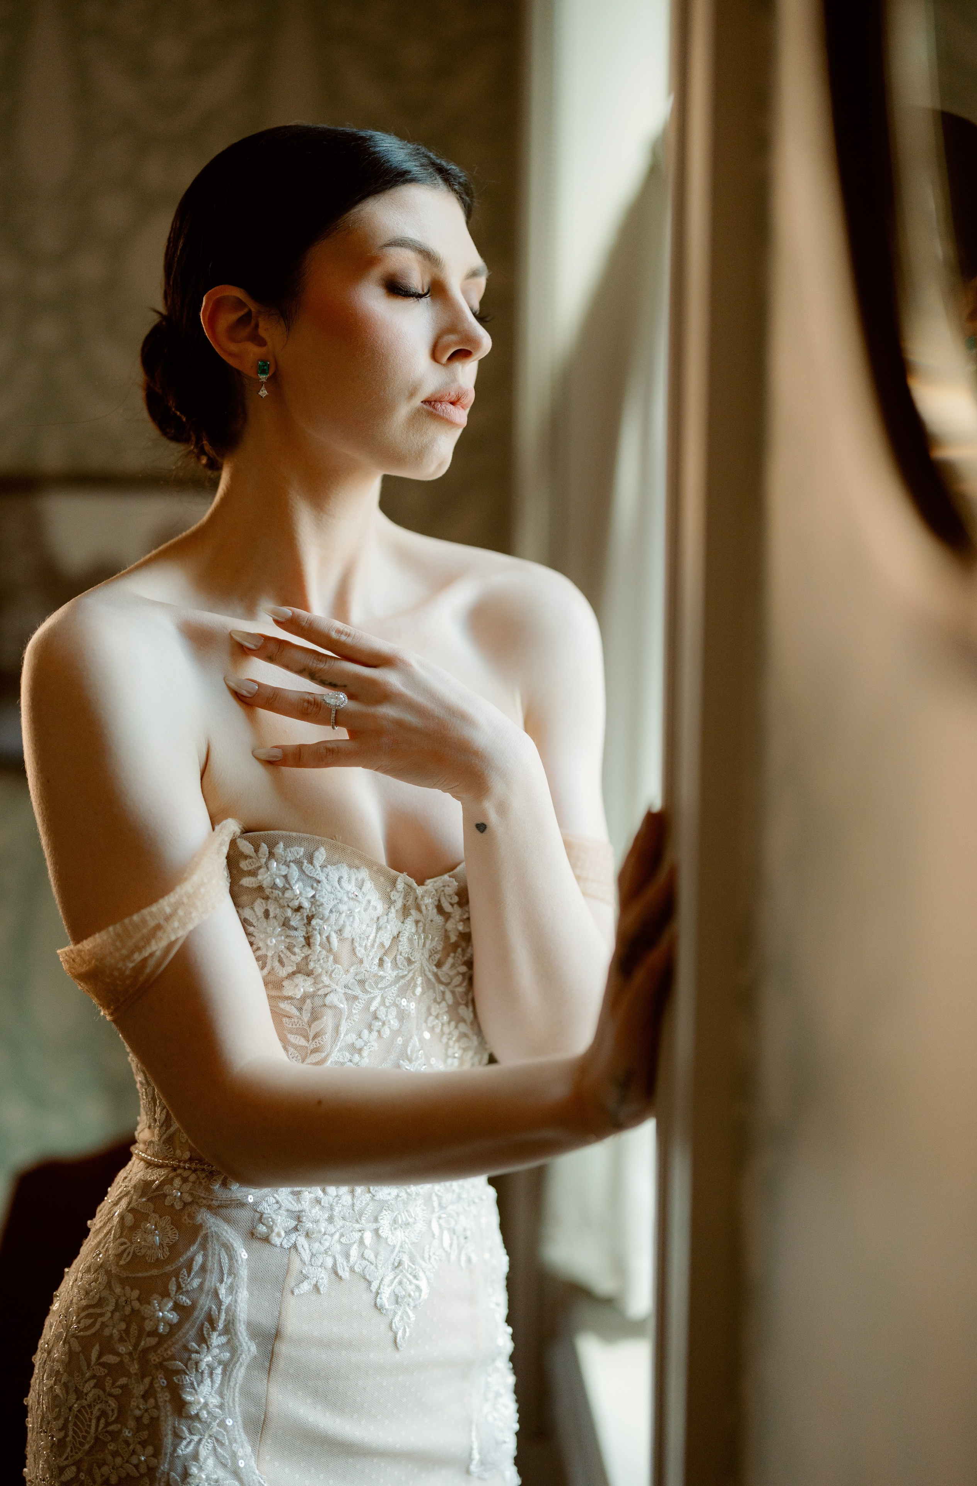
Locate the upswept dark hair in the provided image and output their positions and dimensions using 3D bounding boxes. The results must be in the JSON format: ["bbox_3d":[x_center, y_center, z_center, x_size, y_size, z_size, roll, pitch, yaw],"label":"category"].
[{"bbox_3d":[-0.113,-0.272,1.255,0.210,0.205,0.165,4,7,29],"label":"upswept dark hair"}]

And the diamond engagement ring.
[{"bbox_3d":[-0.085,-0.018,1.181,0.015,0.020,0.024,10,-30,17],"label":"diamond engagement ring"}]

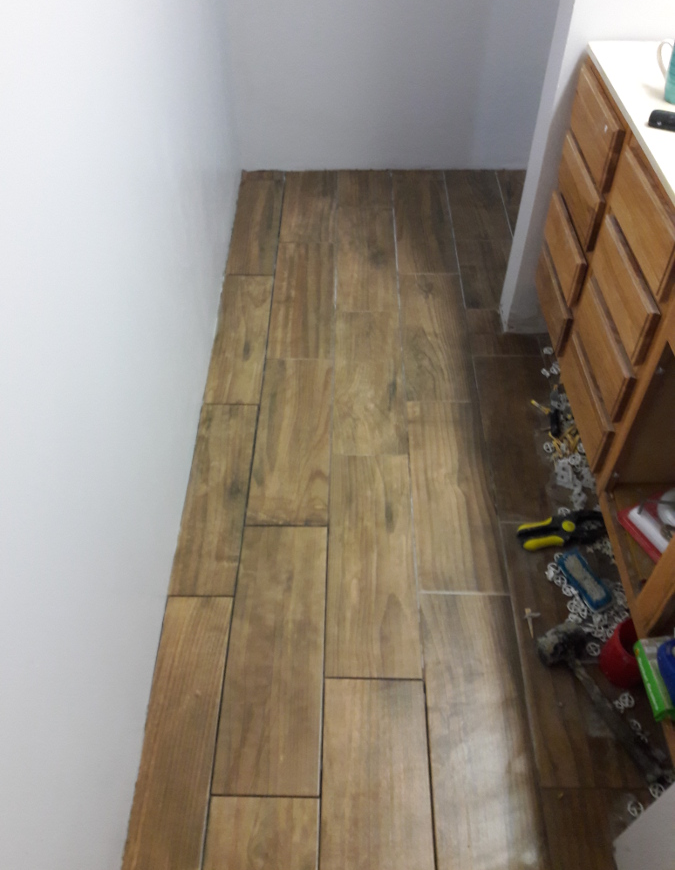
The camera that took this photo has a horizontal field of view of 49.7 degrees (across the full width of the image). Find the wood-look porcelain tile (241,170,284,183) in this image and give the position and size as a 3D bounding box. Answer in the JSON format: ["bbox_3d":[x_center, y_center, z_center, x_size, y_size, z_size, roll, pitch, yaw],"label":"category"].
[{"bbox_3d":[-0.294,-1.012,2.861,0.165,0.010,0.074,1,48,1],"label":"wood-look porcelain tile"}]

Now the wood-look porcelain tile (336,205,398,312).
[{"bbox_3d":[0.102,-0.622,2.542,0.208,0.010,0.605,1,48,1],"label":"wood-look porcelain tile"}]

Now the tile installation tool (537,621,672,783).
[{"bbox_3d":[0.536,0.532,1.468,0.105,0.067,0.328,-20,51,-17],"label":"tile installation tool"}]

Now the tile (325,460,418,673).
[{"bbox_3d":[0.081,0.283,1.714,0.202,0.010,0.601,1,48,1],"label":"tile"}]

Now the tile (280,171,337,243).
[{"bbox_3d":[-0.108,-0.856,2.724,0.203,0.010,0.493,1,48,1],"label":"tile"}]

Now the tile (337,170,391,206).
[{"bbox_3d":[0.103,-0.945,2.803,0.212,0.010,0.269,1,48,1],"label":"tile"}]

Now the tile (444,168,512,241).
[{"bbox_3d":[0.527,-0.874,2.766,0.208,0.010,0.499,1,48,1],"label":"tile"}]

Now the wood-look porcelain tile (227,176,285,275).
[{"bbox_3d":[-0.290,-0.765,2.668,0.160,0.010,0.605,1,48,1],"label":"wood-look porcelain tile"}]

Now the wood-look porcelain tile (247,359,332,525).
[{"bbox_3d":[-0.121,0.003,1.987,0.205,0.010,0.605,1,48,1],"label":"wood-look porcelain tile"}]

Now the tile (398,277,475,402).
[{"bbox_3d":[0.305,-0.317,2.272,0.206,0.010,0.605,1,48,1],"label":"tile"}]

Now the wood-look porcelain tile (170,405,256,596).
[{"bbox_3d":[-0.300,0.142,1.839,0.148,0.010,0.596,1,48,1],"label":"wood-look porcelain tile"}]

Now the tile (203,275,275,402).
[{"bbox_3d":[-0.296,-0.305,2.235,0.154,0.010,0.595,1,48,1],"label":"tile"}]

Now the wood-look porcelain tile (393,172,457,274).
[{"bbox_3d":[0.313,-0.785,2.661,0.207,0.010,0.658,1,48,1],"label":"wood-look porcelain tile"}]

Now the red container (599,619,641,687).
[{"bbox_3d":[0.604,0.444,1.486,0.102,0.115,0.102,1,48,1],"label":"red container"}]

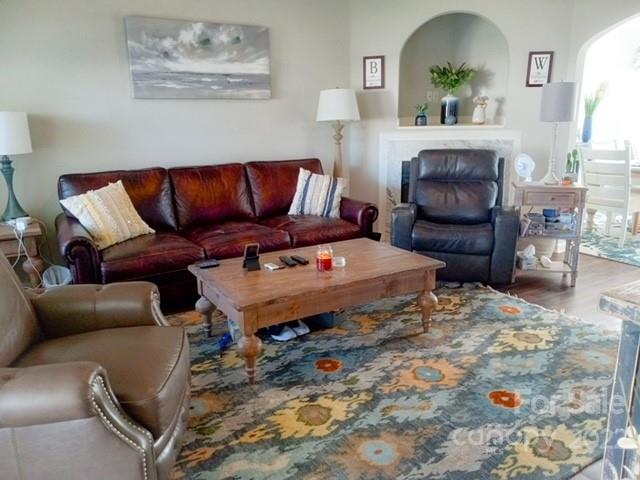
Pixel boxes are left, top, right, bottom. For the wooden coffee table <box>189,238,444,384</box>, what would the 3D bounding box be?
[{"bbox_3d":[-0.013,0.373,3.047,1.319,0.446,0.803,-9,17,-30],"label":"wooden coffee table"}]

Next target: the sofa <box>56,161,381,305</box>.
[{"bbox_3d":[-0.766,-0.107,4.042,2.365,0.900,0.950,-9,16,-28],"label":"sofa"}]

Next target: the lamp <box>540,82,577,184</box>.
[{"bbox_3d":[1.840,-0.818,3.864,0.285,0.767,0.285,3,15,14],"label":"lamp"}]

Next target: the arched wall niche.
[{"bbox_3d":[1.323,-1.677,4.989,1.020,1.053,0.340,2,15,12],"label":"arched wall niche"}]

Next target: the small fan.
[{"bbox_3d":[1.638,-0.576,3.987,0.175,0.242,0.120,12,19,40],"label":"small fan"}]

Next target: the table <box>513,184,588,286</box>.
[{"bbox_3d":[1.776,-0.051,3.966,0.500,0.768,0.360,3,15,14],"label":"table"}]

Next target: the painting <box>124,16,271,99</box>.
[{"bbox_3d":[-0.976,-1.522,4.250,1.220,0.616,0.040,-9,17,-30],"label":"painting"}]

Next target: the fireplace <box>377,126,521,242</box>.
[{"bbox_3d":[1.286,-0.550,5.109,1.390,1.180,0.200,2,15,12],"label":"fireplace"}]

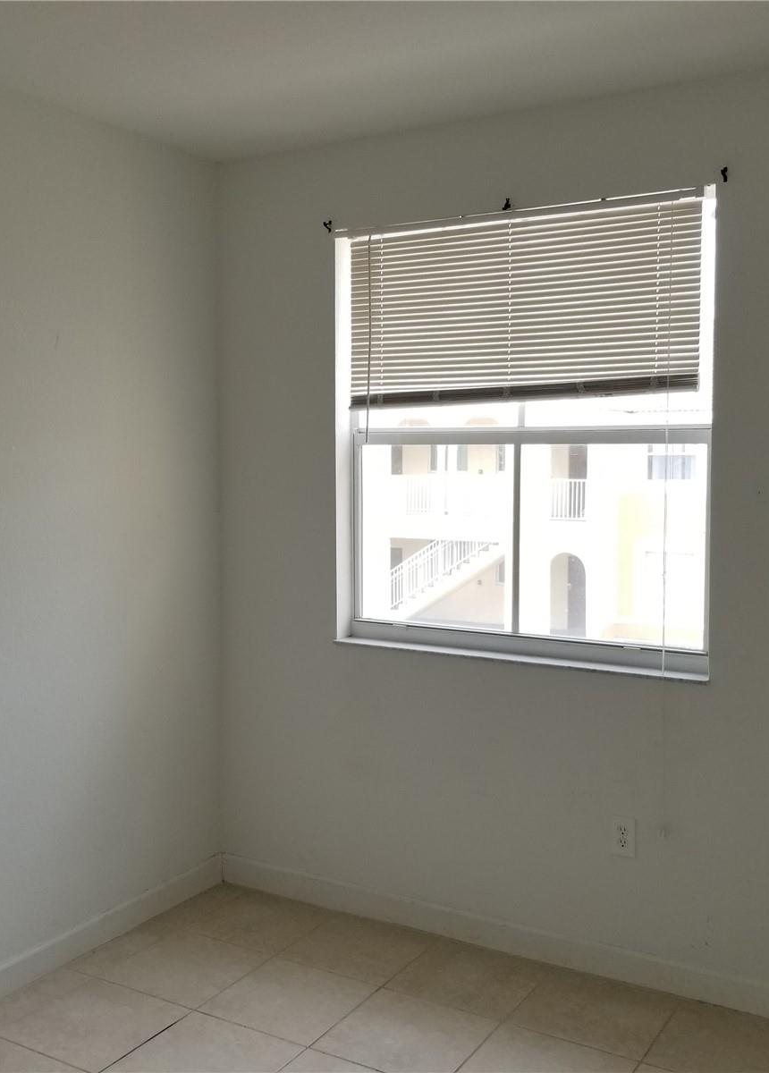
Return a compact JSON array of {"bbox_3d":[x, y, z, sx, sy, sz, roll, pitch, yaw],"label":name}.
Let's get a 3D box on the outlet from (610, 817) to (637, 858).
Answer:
[{"bbox_3d":[0.738,0.929,3.325,0.080,0.125,0.010,2,5,31],"label":"outlet"}]

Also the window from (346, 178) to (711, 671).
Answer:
[{"bbox_3d":[0.415,-0.318,3.486,1.301,1.430,0.120,2,5,31],"label":"window"}]

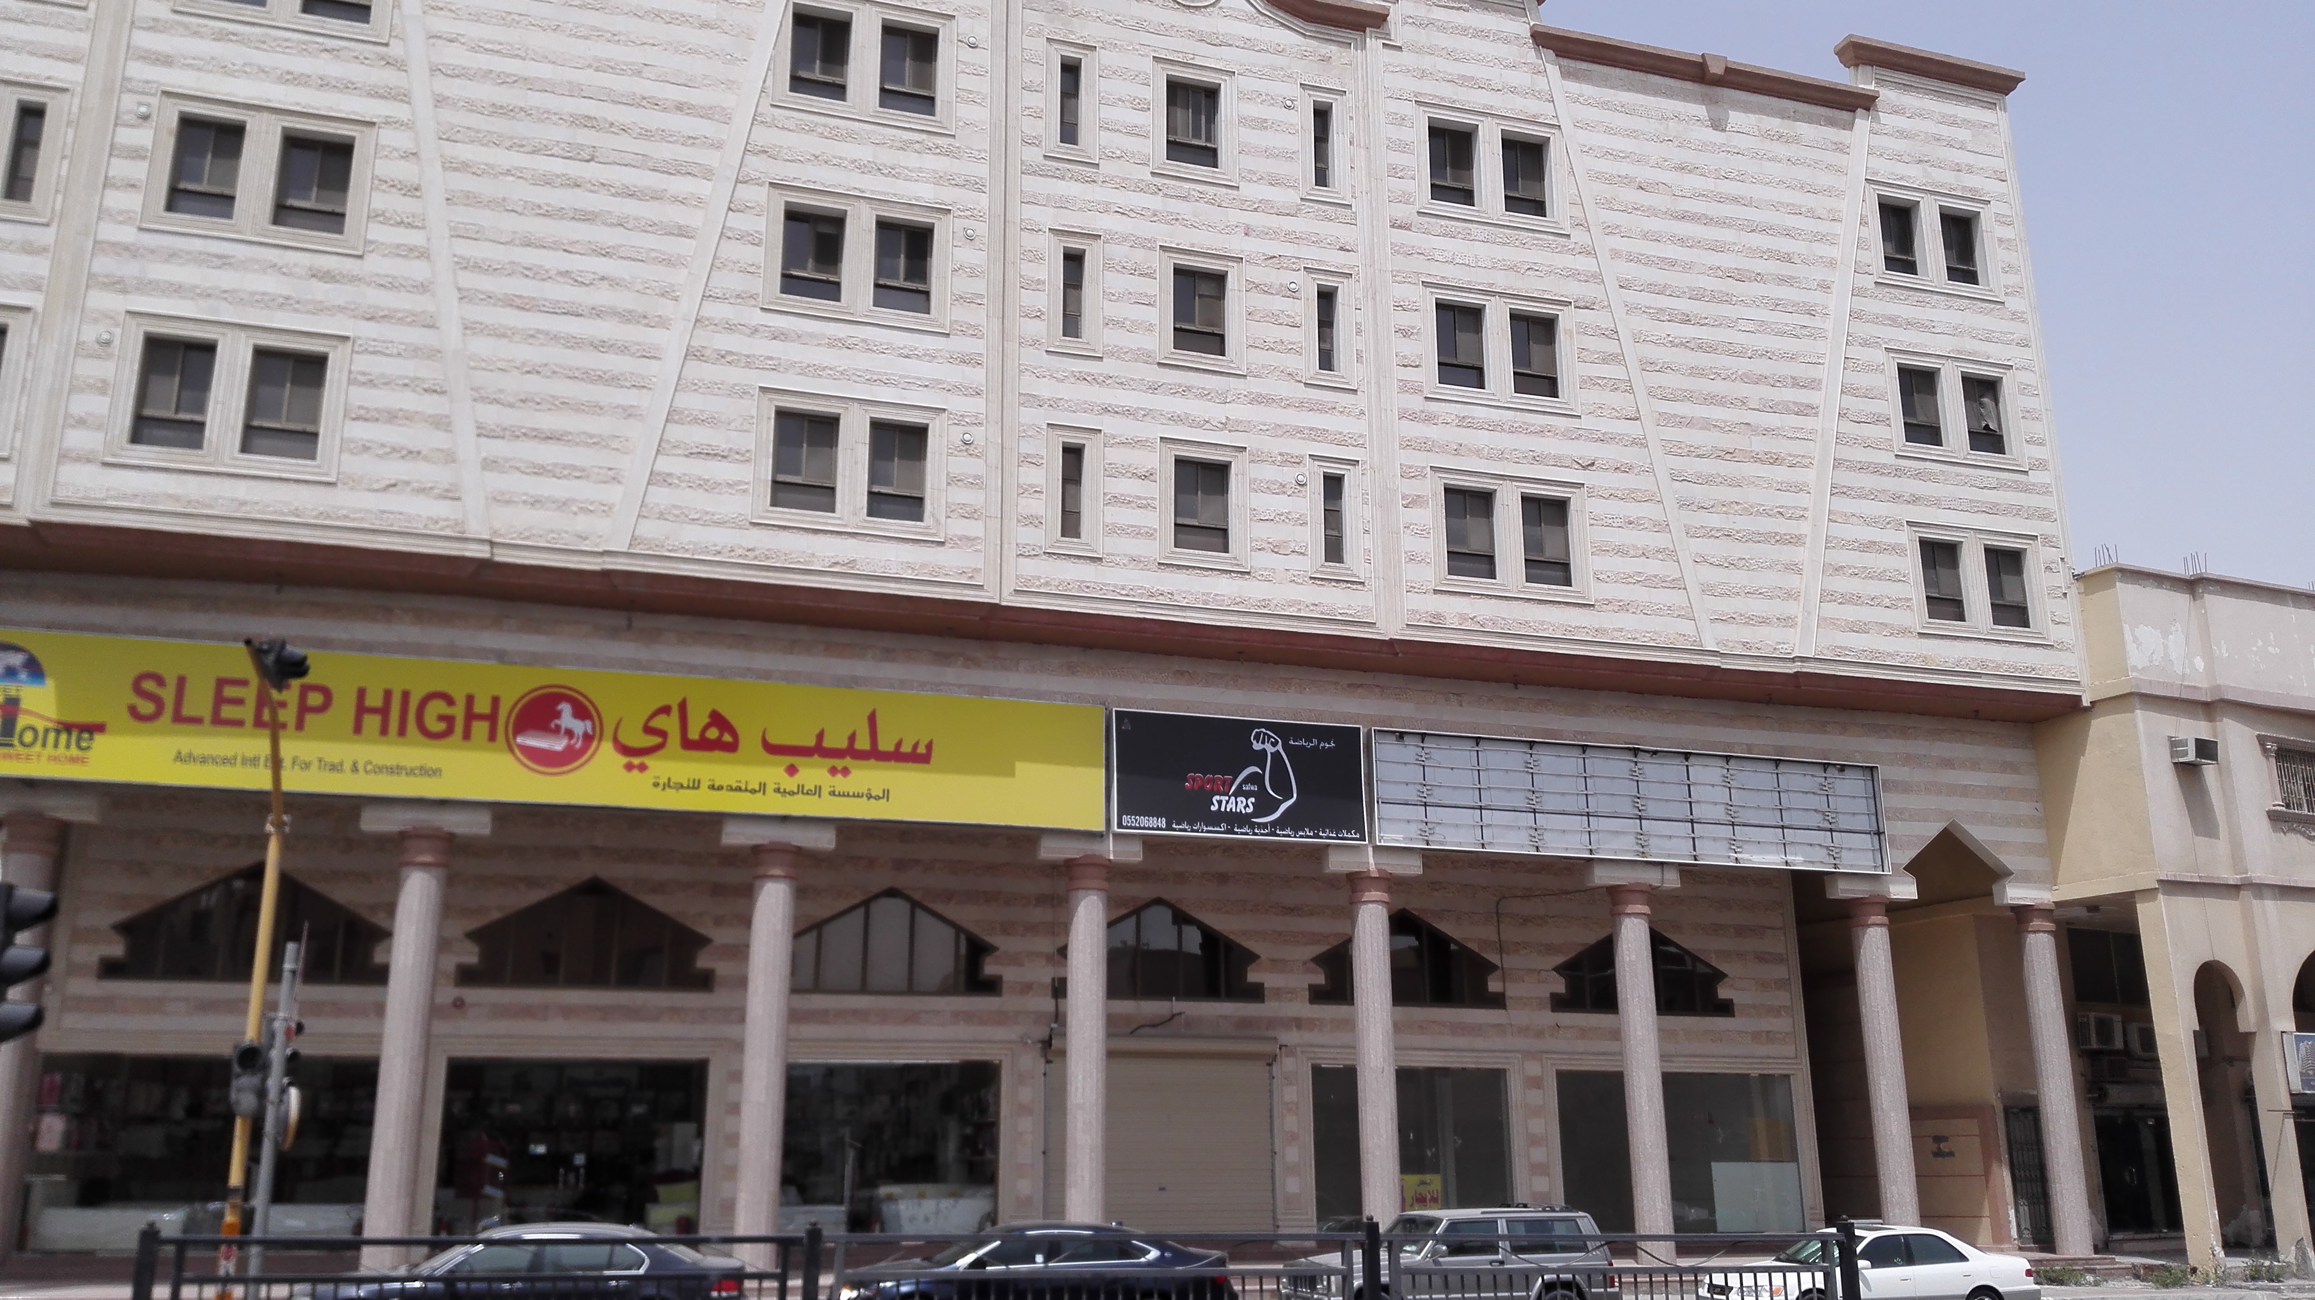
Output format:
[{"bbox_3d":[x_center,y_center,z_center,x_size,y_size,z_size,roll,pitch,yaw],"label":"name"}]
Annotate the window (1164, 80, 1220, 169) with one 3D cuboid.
[{"bbox_3d":[0.617,-8.863,28.941,0.966,1.605,0.180,5,-16,-16],"label":"window"}]

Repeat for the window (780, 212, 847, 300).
[{"bbox_3d":[-5.414,-6.156,26.925,0.947,1.577,0.140,5,-15,-16],"label":"window"}]

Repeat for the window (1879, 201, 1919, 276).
[{"bbox_3d":[14.027,-7.774,32.295,0.920,1.610,0.150,4,-16,-17],"label":"window"}]

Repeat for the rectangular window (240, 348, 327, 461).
[{"bbox_3d":[-11.831,-3.334,23.331,0.931,1.523,0.150,4,-15,-17],"label":"rectangular window"}]

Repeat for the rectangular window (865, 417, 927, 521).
[{"bbox_3d":[-3.970,-2.717,26.071,0.907,1.593,0.150,5,-15,-17],"label":"rectangular window"}]

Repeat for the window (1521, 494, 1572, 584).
[{"bbox_3d":[6.530,-1.794,28.697,0.916,1.566,0.180,5,-16,-16],"label":"window"}]

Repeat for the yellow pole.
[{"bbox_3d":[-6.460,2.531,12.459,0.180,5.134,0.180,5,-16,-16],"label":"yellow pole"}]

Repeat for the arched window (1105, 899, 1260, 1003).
[{"bbox_3d":[0.027,5.334,30.616,3.928,1.805,0.150,4,-15,-17],"label":"arched window"}]

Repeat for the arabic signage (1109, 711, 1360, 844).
[{"bbox_3d":[1.325,1.991,26.804,4.160,1.900,0.200,4,-16,-17],"label":"arabic signage"}]

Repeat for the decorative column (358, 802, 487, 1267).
[{"bbox_3d":[-9.979,5.117,22.839,1.550,6.000,0.650,4,-16,-17],"label":"decorative column"}]

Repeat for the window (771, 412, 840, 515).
[{"bbox_3d":[-5.176,-2.791,25.352,0.929,1.524,0.150,4,-15,-17],"label":"window"}]

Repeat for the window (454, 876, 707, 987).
[{"bbox_3d":[-9.336,4.647,28.026,3.924,1.791,0.200,5,-16,-16],"label":"window"}]

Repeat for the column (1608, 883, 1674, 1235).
[{"bbox_3d":[8.315,7.172,29.320,0.700,6.262,0.700,5,-15,-16],"label":"column"}]

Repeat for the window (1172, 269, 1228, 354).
[{"bbox_3d":[0.703,-5.431,27.449,0.900,1.490,0.150,4,-16,-17],"label":"window"}]

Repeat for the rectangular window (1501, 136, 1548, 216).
[{"bbox_3d":[6.605,-8.516,30.967,0.980,1.592,0.150,5,-15,-17],"label":"rectangular window"}]

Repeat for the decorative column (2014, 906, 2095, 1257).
[{"bbox_3d":[16.243,7.706,31.112,0.716,6.149,0.716,4,-15,-17],"label":"decorative column"}]

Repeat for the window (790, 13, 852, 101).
[{"bbox_3d":[-5.319,-9.323,27.099,0.901,1.413,0.180,5,-16,-16],"label":"window"}]

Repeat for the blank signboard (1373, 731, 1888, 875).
[{"bbox_3d":[8.391,2.701,29.924,10.080,1.942,0.220,5,-15,-16],"label":"blank signboard"}]

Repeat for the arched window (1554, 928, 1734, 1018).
[{"bbox_3d":[9.476,6.275,33.629,4.078,1.708,0.140,5,-15,-16],"label":"arched window"}]

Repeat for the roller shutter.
[{"bbox_3d":[0.103,8.262,28.744,4.050,3.210,0.150,4,-16,-17],"label":"roller shutter"}]

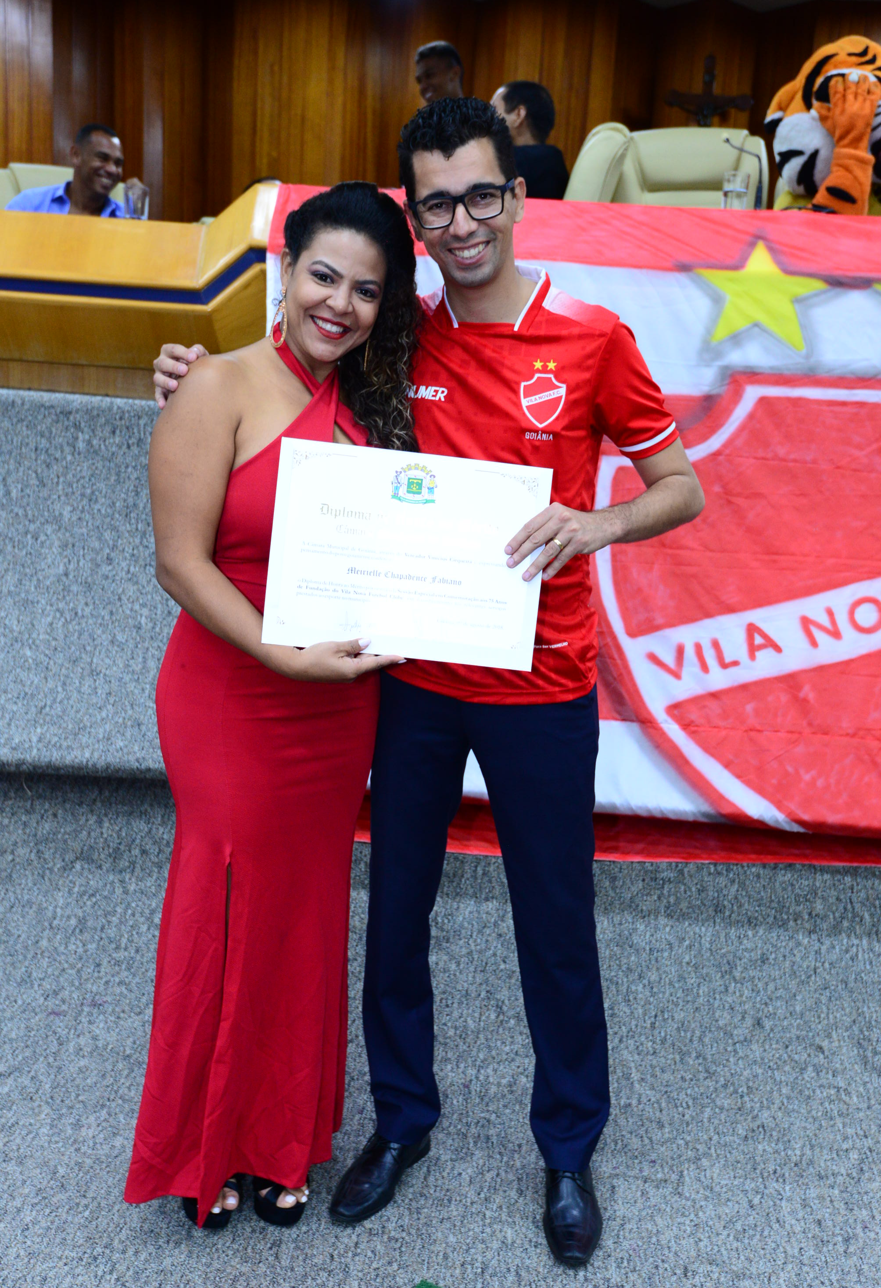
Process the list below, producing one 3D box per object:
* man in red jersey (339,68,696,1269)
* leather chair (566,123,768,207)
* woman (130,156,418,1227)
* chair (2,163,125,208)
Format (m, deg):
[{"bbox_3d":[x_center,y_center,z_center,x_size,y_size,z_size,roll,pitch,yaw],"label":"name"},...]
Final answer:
[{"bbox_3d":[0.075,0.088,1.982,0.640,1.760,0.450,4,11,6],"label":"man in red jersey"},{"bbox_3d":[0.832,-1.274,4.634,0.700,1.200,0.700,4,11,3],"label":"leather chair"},{"bbox_3d":[-0.269,0.145,1.956,0.480,1.620,0.440,0,11,-17],"label":"woman"},{"bbox_3d":[-1.506,-1.194,4.756,0.660,1.140,0.680,2,11,-8],"label":"chair"}]

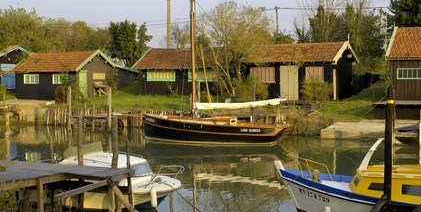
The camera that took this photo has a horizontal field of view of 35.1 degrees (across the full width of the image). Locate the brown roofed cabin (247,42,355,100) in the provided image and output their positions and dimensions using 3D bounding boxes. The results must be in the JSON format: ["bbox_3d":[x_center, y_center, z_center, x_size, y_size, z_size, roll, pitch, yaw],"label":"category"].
[{"bbox_3d":[6.300,-2.470,46.535,6.900,4.000,4.500,2,4,31],"label":"brown roofed cabin"}]

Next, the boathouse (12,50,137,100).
[{"bbox_3d":[-9.750,-2.258,48.550,6.100,3.350,6.600,2,4,29],"label":"boathouse"}]

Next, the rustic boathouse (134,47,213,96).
[{"bbox_3d":[-1.400,-2.493,50.940,7.600,3.750,5.600,2,4,25],"label":"rustic boathouse"}]

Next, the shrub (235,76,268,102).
[{"bbox_3d":[2.650,-1.142,43.404,2.200,1.700,2.000,0,3,0],"label":"shrub"}]

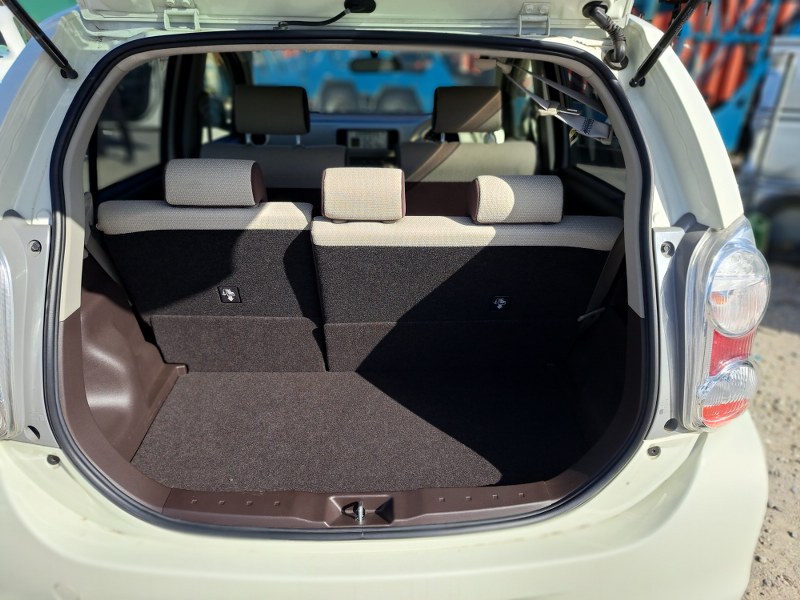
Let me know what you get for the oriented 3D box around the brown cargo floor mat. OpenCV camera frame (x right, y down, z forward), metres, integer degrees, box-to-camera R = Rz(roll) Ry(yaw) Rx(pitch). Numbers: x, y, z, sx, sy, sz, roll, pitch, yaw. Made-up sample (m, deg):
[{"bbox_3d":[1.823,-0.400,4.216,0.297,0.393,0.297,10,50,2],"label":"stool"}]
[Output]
[{"bbox_3d":[-0.080,0.272,1.185,0.925,0.020,0.390,0,27,0],"label":"brown cargo floor mat"}]

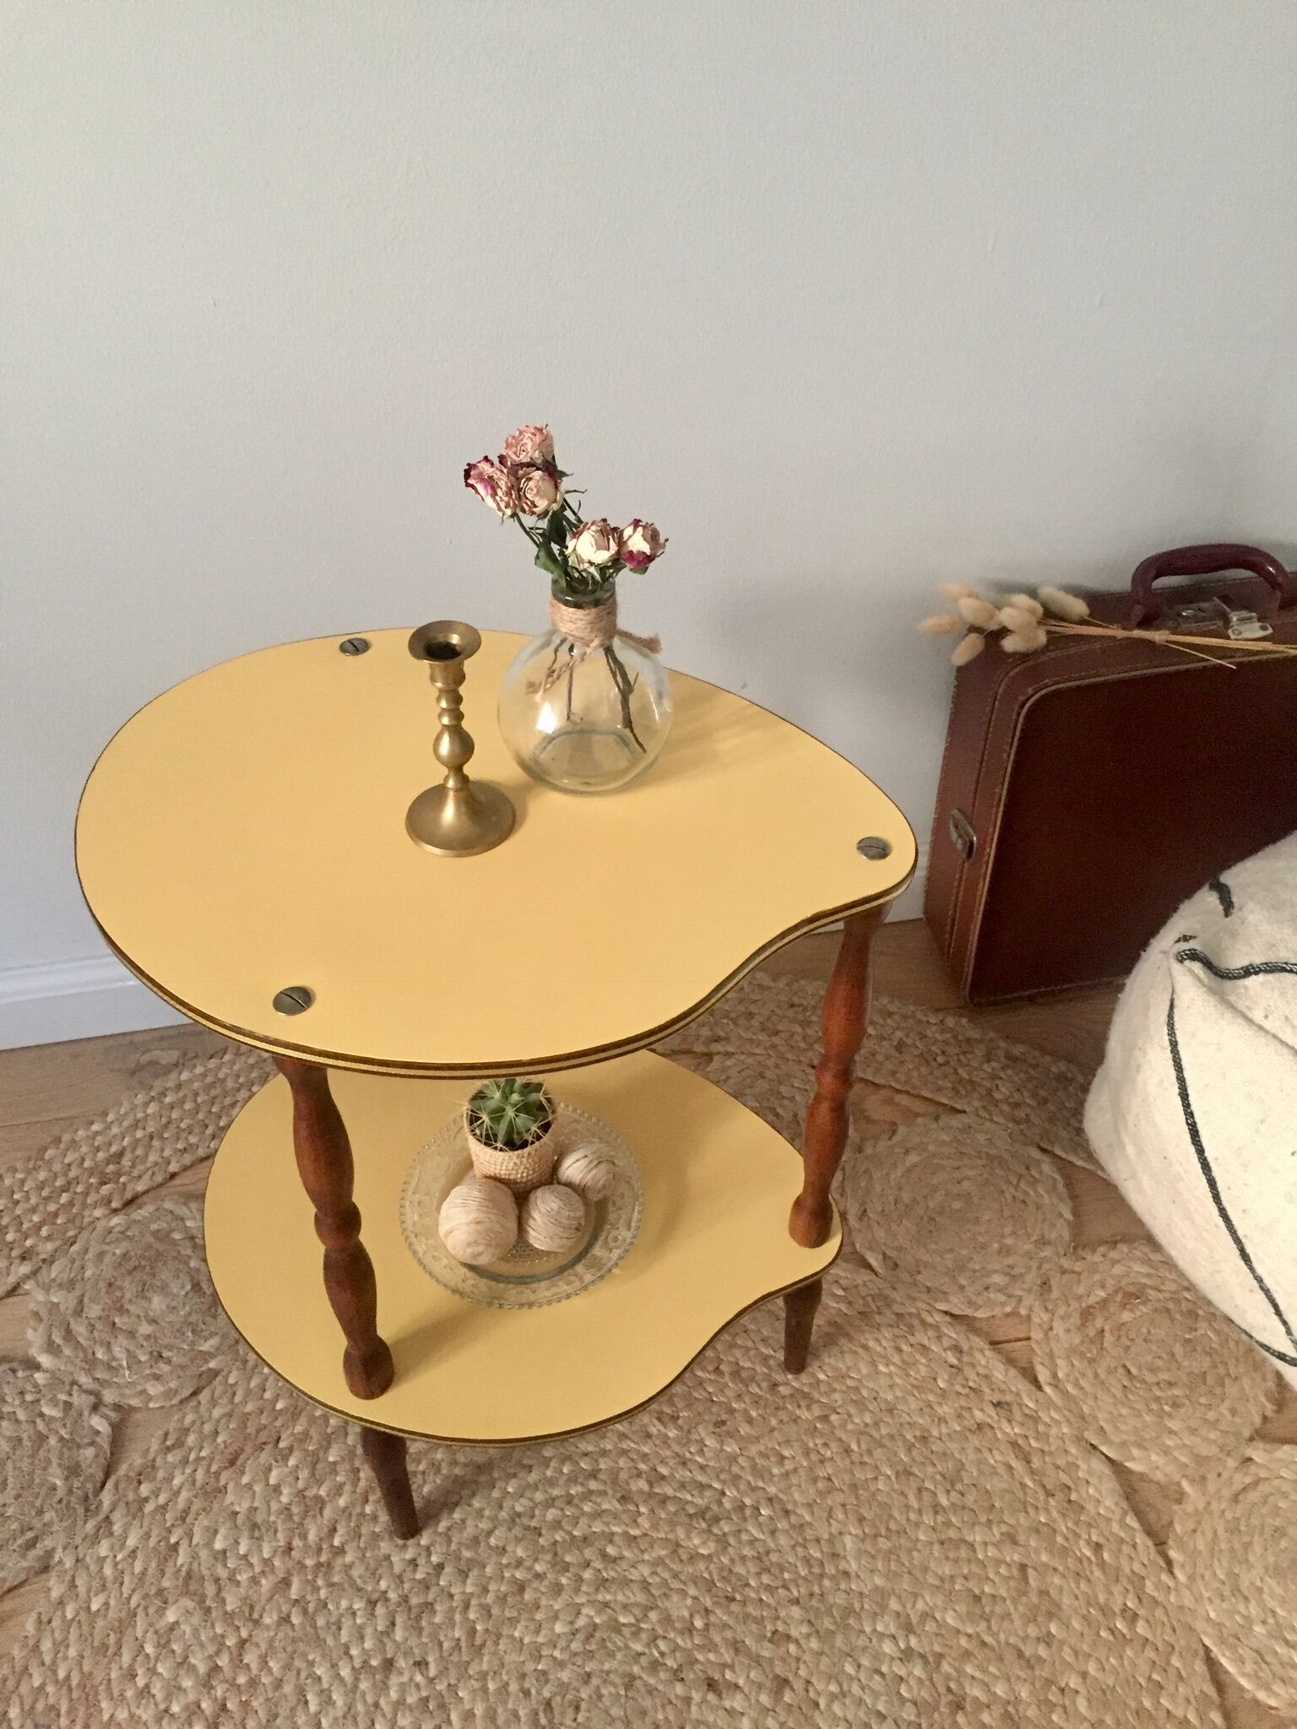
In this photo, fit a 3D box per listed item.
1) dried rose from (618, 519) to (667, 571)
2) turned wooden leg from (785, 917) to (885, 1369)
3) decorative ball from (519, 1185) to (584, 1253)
[{"bbox_3d":[-0.003,-0.163,0.737,0.025,0.026,0.025,20,44,-16],"label":"dried rose"},{"bbox_3d":[0.114,0.201,0.950,0.031,0.545,0.031,3,43,0],"label":"turned wooden leg"},{"bbox_3d":[-0.065,0.241,0.983,0.045,0.045,0.045,1,41,-1],"label":"decorative ball"}]

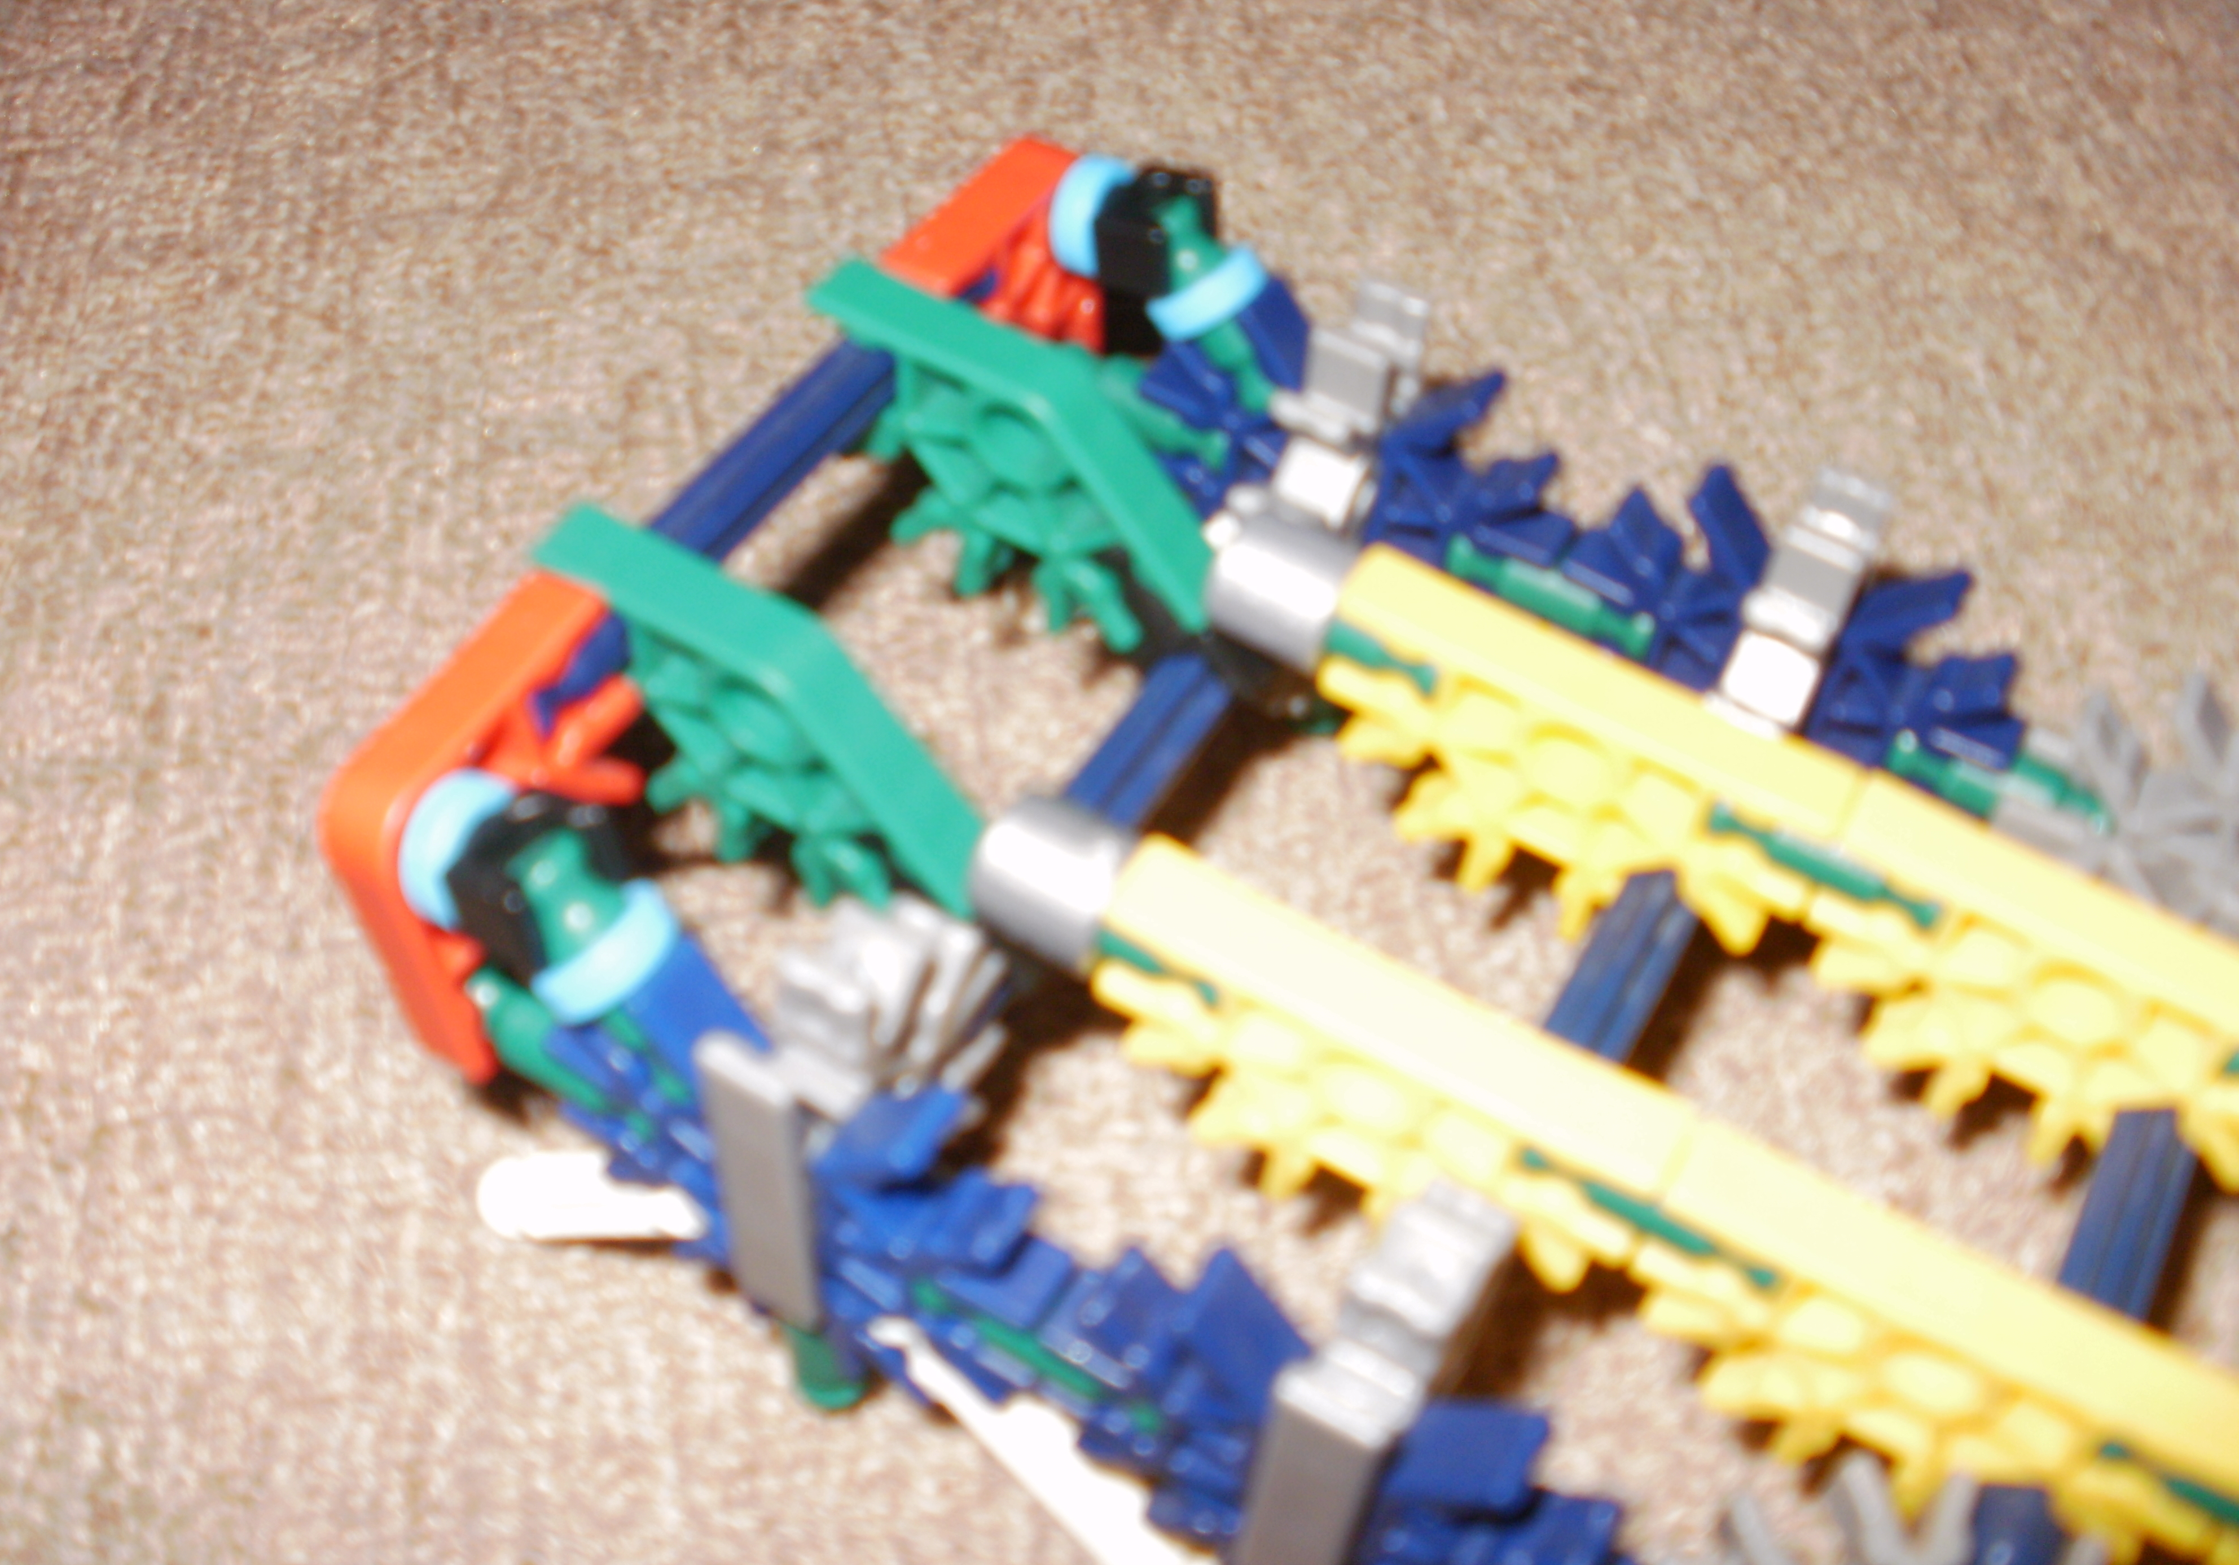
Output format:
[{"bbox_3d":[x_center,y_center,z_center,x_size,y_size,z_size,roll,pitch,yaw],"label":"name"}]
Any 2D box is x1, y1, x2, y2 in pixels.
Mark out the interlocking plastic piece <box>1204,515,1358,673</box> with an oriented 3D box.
[{"bbox_3d":[0.012,-0.014,0.176,0.009,0.010,0.010,27,55,16],"label":"interlocking plastic piece"}]

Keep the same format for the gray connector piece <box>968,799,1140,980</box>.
[{"bbox_3d":[-0.004,0.007,0.155,0.008,0.010,0.010,26,55,16],"label":"gray connector piece"}]

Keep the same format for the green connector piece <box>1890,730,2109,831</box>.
[{"bbox_3d":[0.067,0.000,0.177,0.016,0.006,0.006,26,55,16],"label":"green connector piece"}]

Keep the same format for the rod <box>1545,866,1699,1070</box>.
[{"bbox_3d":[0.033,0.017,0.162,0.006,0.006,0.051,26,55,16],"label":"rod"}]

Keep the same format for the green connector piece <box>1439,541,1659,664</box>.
[{"bbox_3d":[0.036,-0.015,0.191,0.017,0.006,0.006,27,55,16],"label":"green connector piece"}]

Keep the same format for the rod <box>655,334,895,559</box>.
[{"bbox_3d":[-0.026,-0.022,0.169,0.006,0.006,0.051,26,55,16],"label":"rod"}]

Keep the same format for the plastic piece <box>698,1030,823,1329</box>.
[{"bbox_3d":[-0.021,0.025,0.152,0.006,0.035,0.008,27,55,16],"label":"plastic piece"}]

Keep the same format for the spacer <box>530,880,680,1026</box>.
[{"bbox_3d":[-0.032,0.010,0.143,0.004,0.010,0.010,52,54,-21],"label":"spacer"}]

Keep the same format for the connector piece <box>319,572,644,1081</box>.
[{"bbox_3d":[-0.041,0.002,0.156,0.006,0.024,0.023,21,53,23],"label":"connector piece"}]

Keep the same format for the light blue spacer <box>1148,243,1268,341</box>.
[{"bbox_3d":[0.007,-0.039,0.185,0.004,0.010,0.010,52,54,-21],"label":"light blue spacer"}]

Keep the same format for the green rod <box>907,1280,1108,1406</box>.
[{"bbox_3d":[-0.005,0.035,0.145,0.017,0.006,0.006,27,55,16],"label":"green rod"}]

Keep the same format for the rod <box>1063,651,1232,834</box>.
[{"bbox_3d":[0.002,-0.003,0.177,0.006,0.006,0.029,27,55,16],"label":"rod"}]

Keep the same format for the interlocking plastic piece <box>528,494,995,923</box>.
[{"bbox_3d":[-0.024,-0.003,0.166,0.035,0.023,0.006,27,55,16],"label":"interlocking plastic piece"}]

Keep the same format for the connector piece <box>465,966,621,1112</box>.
[{"bbox_3d":[-0.037,0.017,0.161,0.017,0.006,0.006,27,55,16],"label":"connector piece"}]

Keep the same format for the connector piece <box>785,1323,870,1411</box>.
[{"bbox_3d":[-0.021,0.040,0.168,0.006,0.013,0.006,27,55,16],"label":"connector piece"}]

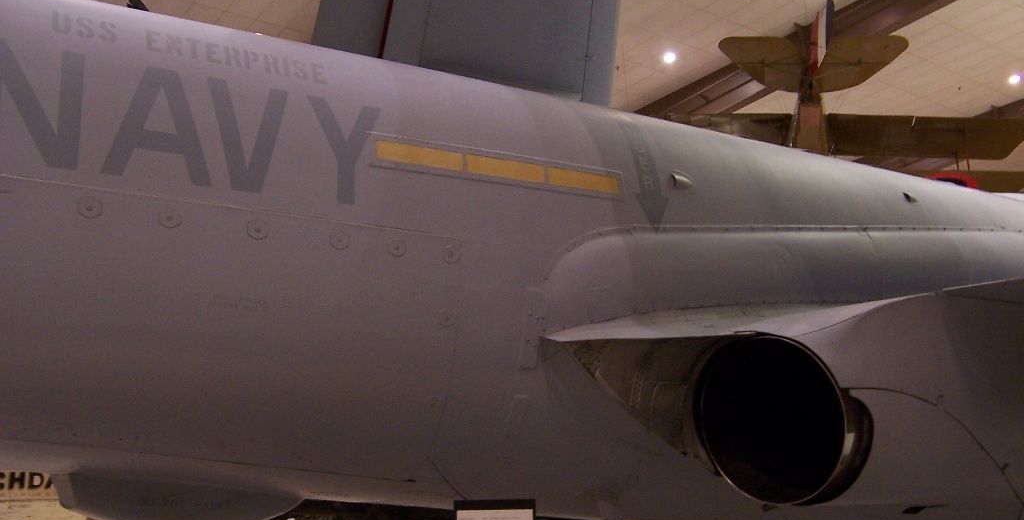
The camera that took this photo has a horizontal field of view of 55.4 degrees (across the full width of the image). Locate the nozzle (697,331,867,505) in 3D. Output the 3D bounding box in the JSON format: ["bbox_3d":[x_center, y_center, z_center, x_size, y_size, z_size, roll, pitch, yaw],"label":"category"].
[{"bbox_3d":[0.987,0.537,3.385,0.360,0.570,0.570,1,-8,-43],"label":"nozzle"}]

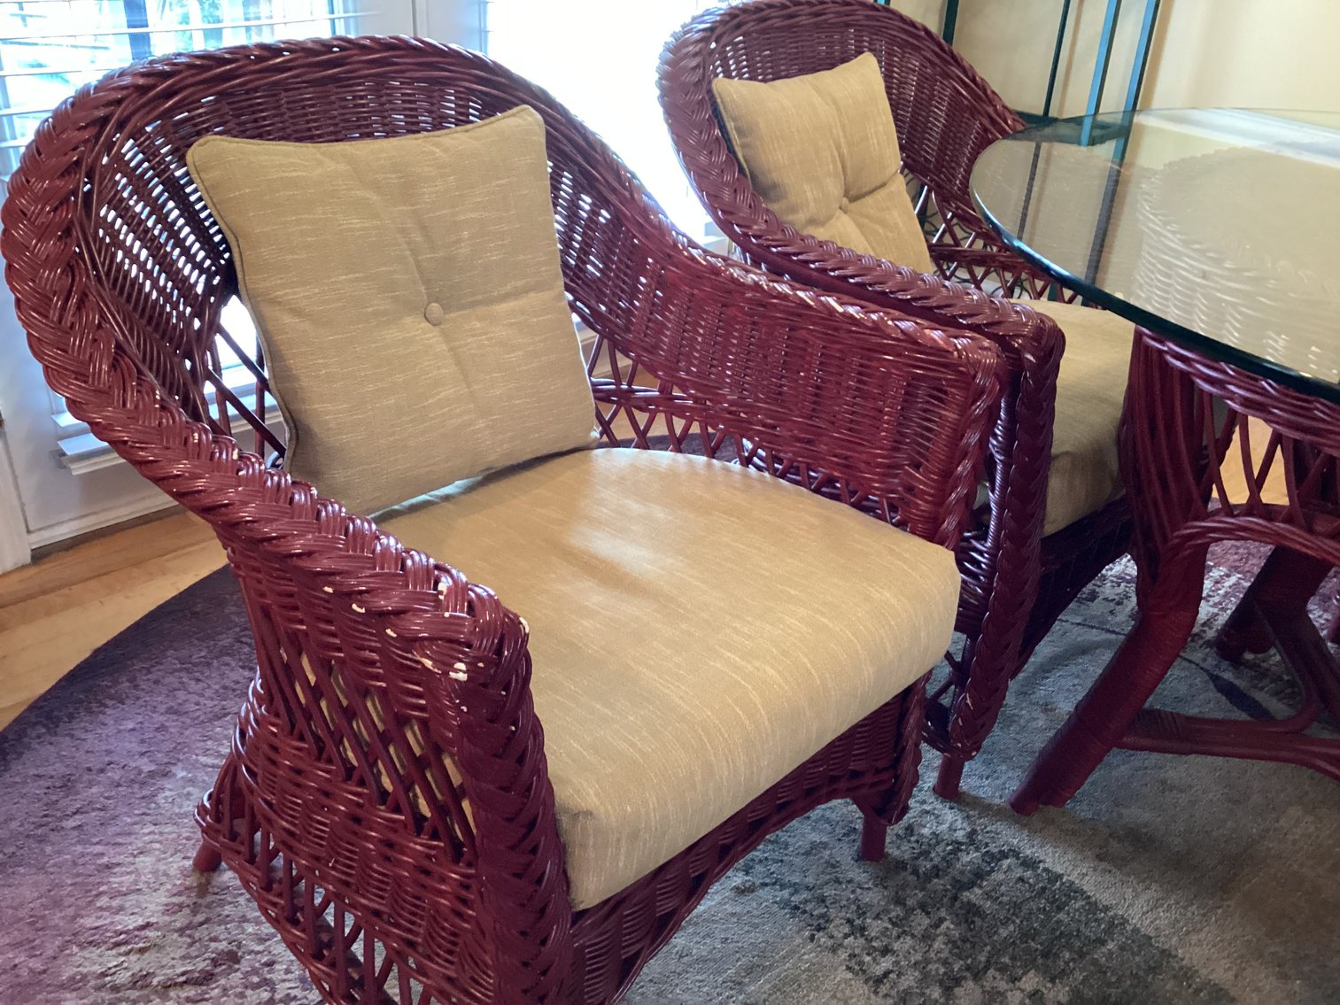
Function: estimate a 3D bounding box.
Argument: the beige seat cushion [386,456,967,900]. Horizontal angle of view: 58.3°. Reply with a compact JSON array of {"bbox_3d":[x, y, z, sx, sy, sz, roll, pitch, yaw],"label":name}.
[{"bbox_3d":[-0.050,0.093,1.156,0.574,0.108,0.500,-23,38,-38],"label":"beige seat cushion"}]

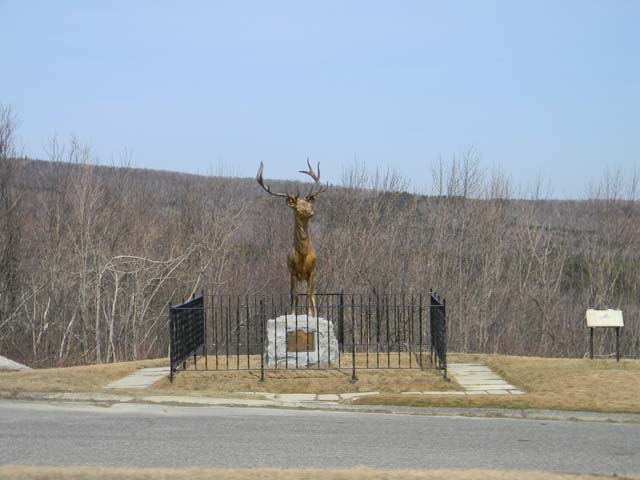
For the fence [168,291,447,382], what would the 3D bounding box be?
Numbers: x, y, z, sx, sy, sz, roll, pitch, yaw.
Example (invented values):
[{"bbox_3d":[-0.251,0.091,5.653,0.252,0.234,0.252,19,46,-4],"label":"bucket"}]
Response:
[{"bbox_3d":[-0.110,1.490,20.300,4.060,1.200,4.000,-1,0,2],"label":"fence"}]

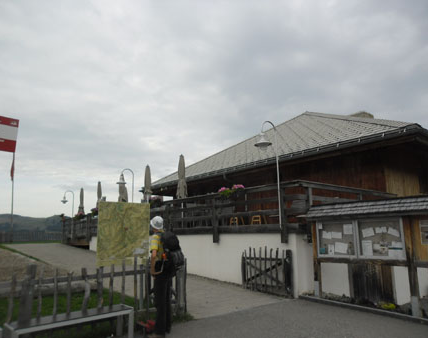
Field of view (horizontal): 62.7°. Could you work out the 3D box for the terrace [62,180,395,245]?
[{"bbox_3d":[-1.623,2.522,15.491,4.774,1.394,16.940,8,-14,-38],"label":"terrace"}]

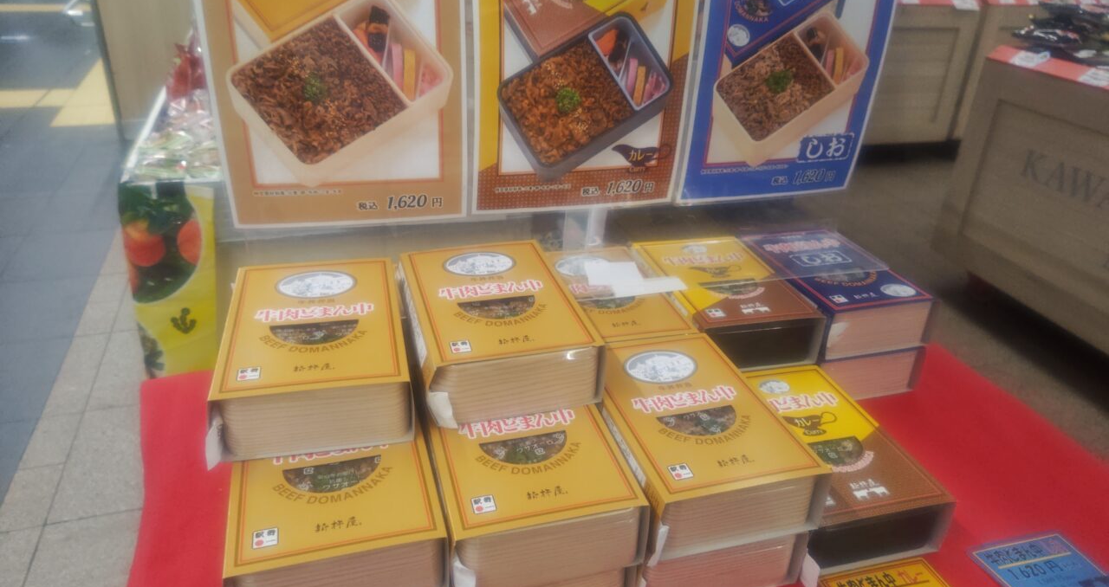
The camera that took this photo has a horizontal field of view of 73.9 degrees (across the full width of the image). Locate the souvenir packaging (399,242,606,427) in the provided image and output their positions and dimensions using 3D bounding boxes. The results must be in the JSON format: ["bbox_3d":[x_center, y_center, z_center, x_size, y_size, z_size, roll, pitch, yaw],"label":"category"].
[{"bbox_3d":[-0.054,0.024,0.645,0.132,0.054,0.202,-6,29,-17],"label":"souvenir packaging"}]

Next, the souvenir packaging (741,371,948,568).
[{"bbox_3d":[0.231,0.150,0.670,0.132,0.054,0.202,-5,29,-14],"label":"souvenir packaging"}]

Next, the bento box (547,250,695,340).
[{"bbox_3d":[0.046,0.021,0.774,0.132,0.054,0.202,-5,29,-14],"label":"bento box"}]

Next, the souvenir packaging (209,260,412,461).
[{"bbox_3d":[-0.192,0.043,0.599,0.132,0.054,0.202,-5,29,-14],"label":"souvenir packaging"}]

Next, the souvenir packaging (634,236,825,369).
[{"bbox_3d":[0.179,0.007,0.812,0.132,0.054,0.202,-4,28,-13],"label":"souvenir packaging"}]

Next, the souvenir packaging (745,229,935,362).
[{"bbox_3d":[0.318,-0.008,0.867,0.132,0.054,0.202,-6,29,-16],"label":"souvenir packaging"}]

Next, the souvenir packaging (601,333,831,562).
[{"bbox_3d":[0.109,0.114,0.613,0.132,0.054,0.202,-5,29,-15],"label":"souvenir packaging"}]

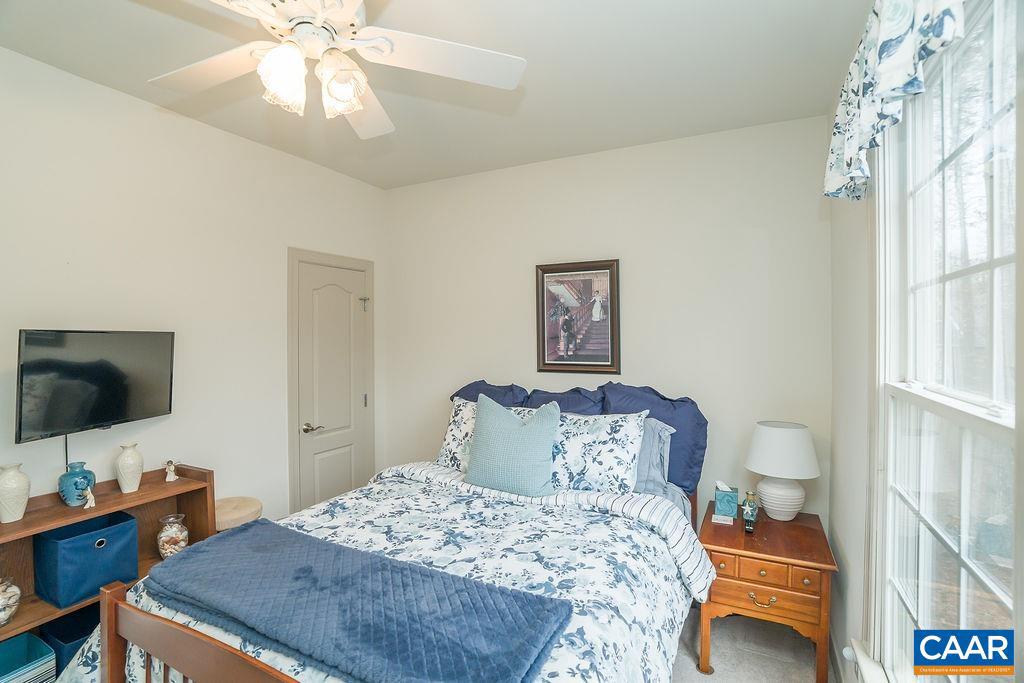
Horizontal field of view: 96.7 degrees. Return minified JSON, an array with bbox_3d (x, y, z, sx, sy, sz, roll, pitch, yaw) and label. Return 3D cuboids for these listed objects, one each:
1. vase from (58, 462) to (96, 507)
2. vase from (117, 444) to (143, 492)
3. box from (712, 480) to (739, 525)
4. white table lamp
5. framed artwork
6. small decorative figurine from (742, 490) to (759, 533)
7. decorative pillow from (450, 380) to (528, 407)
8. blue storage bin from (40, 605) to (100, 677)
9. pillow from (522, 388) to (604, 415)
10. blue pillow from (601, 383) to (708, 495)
[{"bbox_3d":[-1.939,0.637,2.030,0.122,0.180,0.122,0,1,28],"label":"vase"},{"bbox_3d":[-1.844,0.612,2.200,0.105,0.225,0.105,0,1,28],"label":"vase"},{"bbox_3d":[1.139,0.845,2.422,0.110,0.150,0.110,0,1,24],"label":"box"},{"bbox_3d":[1.420,0.676,2.395,0.345,0.485,0.345,0,1,24],"label":"white table lamp"},{"bbox_3d":[0.455,-0.166,3.100,0.588,0.760,0.030,0,1,24],"label":"framed artwork"},{"bbox_3d":[1.183,0.842,2.250,0.068,0.180,0.068,0,1,24],"label":"small decorative figurine"},{"bbox_3d":[-0.140,0.600,3.155,0.610,0.600,0.200,0,-11,24],"label":"decorative pillow"},{"bbox_3d":[-1.809,1.326,1.970,0.250,0.265,0.260,0,1,28],"label":"blue storage bin"},{"bbox_3d":[0.323,0.605,2.931,0.600,0.600,0.200,0,-11,24],"label":"pillow"},{"bbox_3d":[0.817,0.577,2.680,0.600,0.610,0.190,1,-11,27],"label":"blue pillow"}]

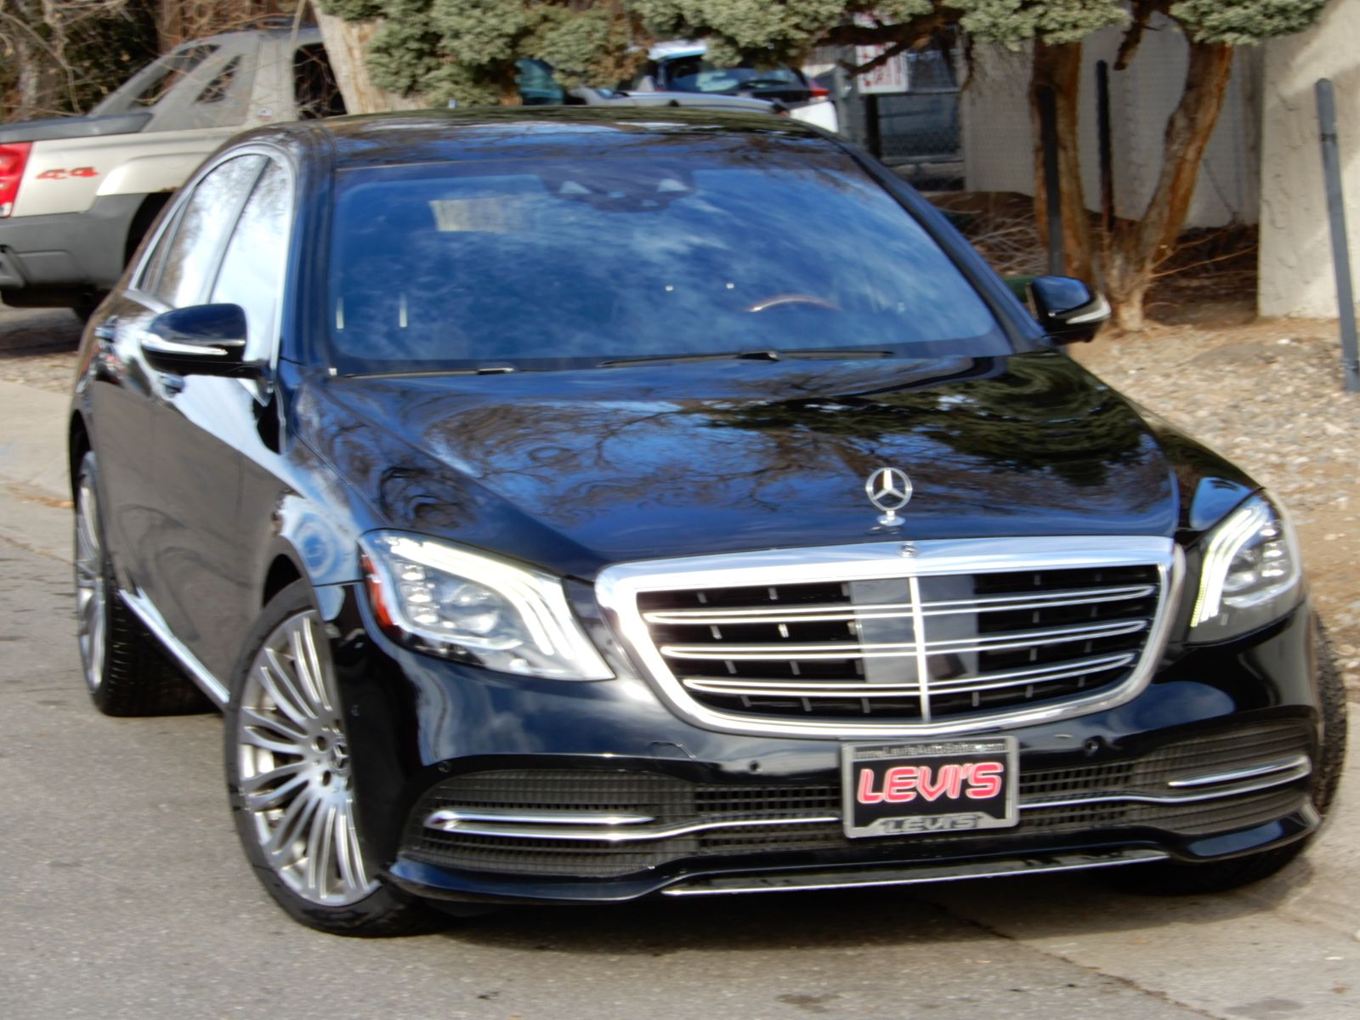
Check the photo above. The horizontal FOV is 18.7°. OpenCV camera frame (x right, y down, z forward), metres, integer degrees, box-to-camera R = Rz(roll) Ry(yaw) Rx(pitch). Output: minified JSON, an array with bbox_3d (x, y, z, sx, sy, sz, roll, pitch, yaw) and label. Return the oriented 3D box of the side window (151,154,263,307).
[{"bbox_3d":[-1.109,-0.654,9.721,0.070,0.387,1.030,20,0,-16],"label":"side window"}]

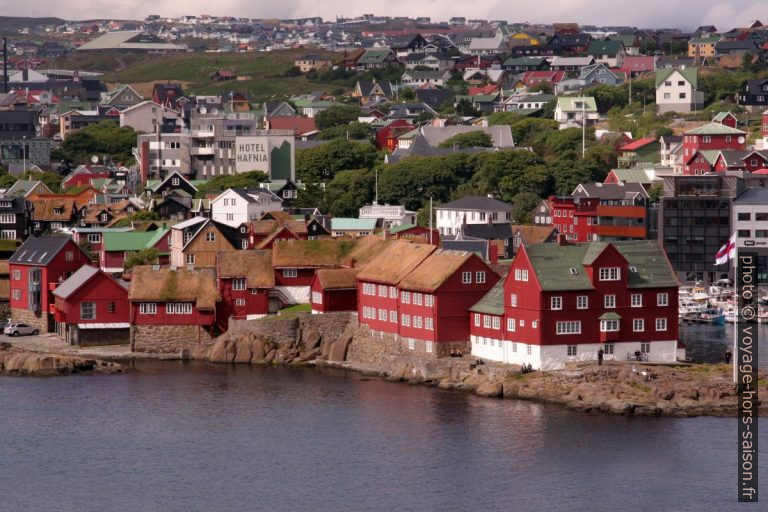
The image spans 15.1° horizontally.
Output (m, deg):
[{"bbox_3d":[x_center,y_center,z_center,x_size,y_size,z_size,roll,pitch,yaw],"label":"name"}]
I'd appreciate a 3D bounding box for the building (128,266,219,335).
[{"bbox_3d":[-25.686,5.979,354.000,10.400,9.000,8.200,0,3,-4],"label":"building"}]

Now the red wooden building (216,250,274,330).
[{"bbox_3d":[-16.930,3.800,356.480,6.700,8.960,7.200,0,2,-4],"label":"red wooden building"}]

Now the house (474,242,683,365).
[{"bbox_3d":[20.981,4.968,322.993,16.900,13.200,17.200,-1,3,-24],"label":"house"}]

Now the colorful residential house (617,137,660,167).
[{"bbox_3d":[58.067,-22.862,645.554,9.500,6.800,8.500,-1,3,-22],"label":"colorful residential house"}]

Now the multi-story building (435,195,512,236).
[{"bbox_3d":[15.260,-6.560,492.170,7.300,7.050,13.300,-2,3,-33],"label":"multi-story building"}]

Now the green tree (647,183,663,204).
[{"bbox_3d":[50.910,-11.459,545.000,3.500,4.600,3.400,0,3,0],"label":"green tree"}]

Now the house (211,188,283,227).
[{"bbox_3d":[-22.865,-7.881,488.530,6.900,7.000,11.500,1,3,29],"label":"house"}]

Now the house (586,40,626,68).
[{"bbox_3d":[71.710,-64.942,935.000,9.800,8.800,8.300,1,3,20],"label":"house"}]

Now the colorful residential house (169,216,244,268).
[{"bbox_3d":[-23.240,-1.448,382.000,7.700,7.400,8.800,-1,3,-13],"label":"colorful residential house"}]

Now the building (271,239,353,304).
[{"bbox_3d":[-8.810,1.880,360.410,9.800,7.850,7.200,0,2,-4],"label":"building"}]

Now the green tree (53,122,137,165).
[{"bbox_3d":[-55.192,-21.522,555.000,16.000,8.700,12.000,0,3,0],"label":"green tree"}]

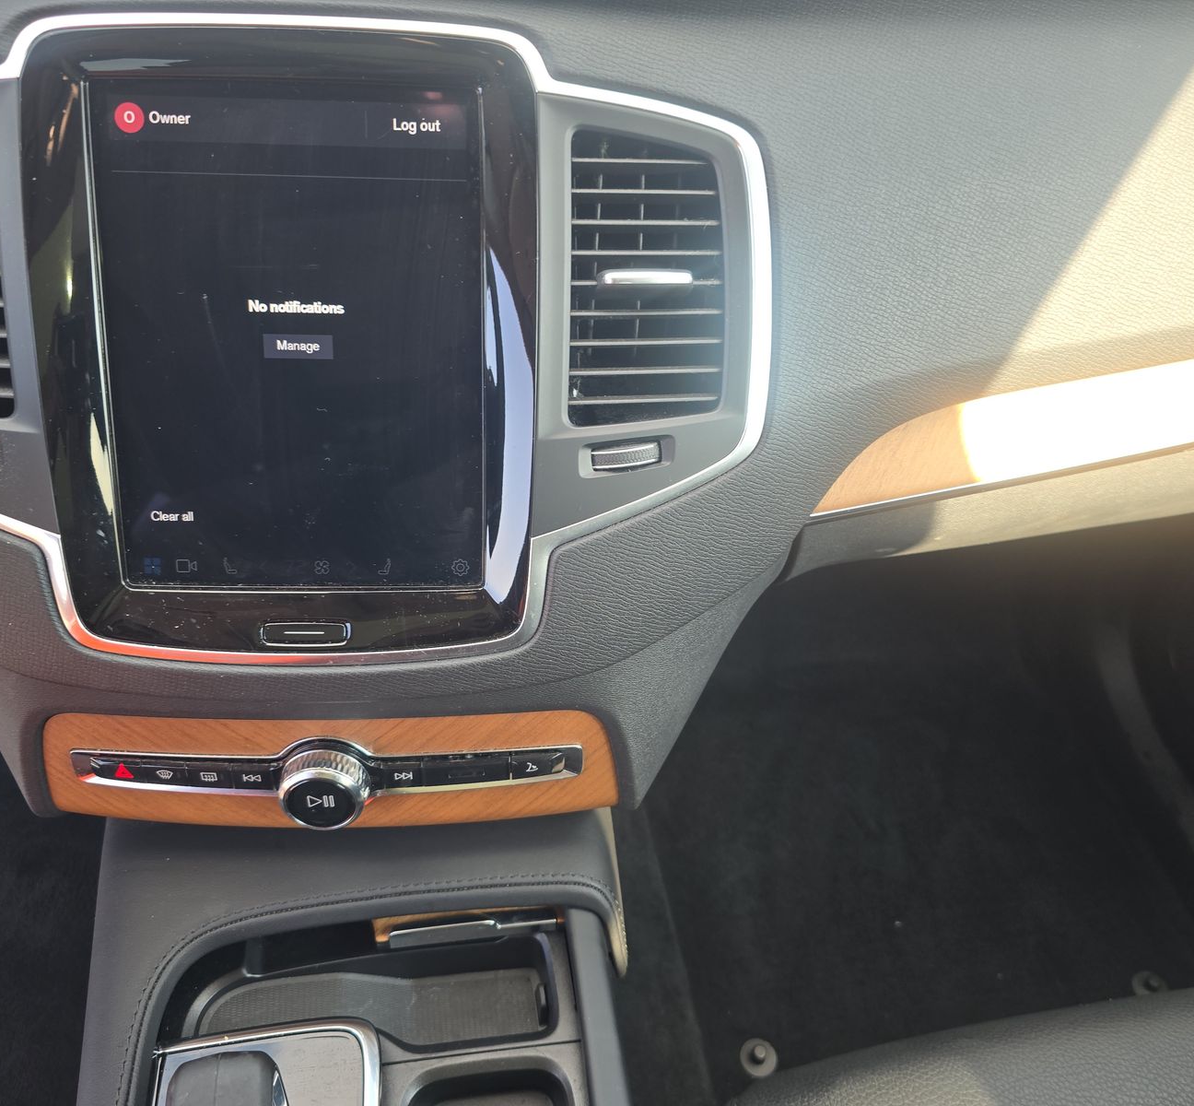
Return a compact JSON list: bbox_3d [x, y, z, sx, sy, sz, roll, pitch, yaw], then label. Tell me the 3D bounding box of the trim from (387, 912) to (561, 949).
[{"bbox_3d":[-0.057,0.176,0.455,0.079,0.010,0.008,-4,48,-9],"label":"trim"}]

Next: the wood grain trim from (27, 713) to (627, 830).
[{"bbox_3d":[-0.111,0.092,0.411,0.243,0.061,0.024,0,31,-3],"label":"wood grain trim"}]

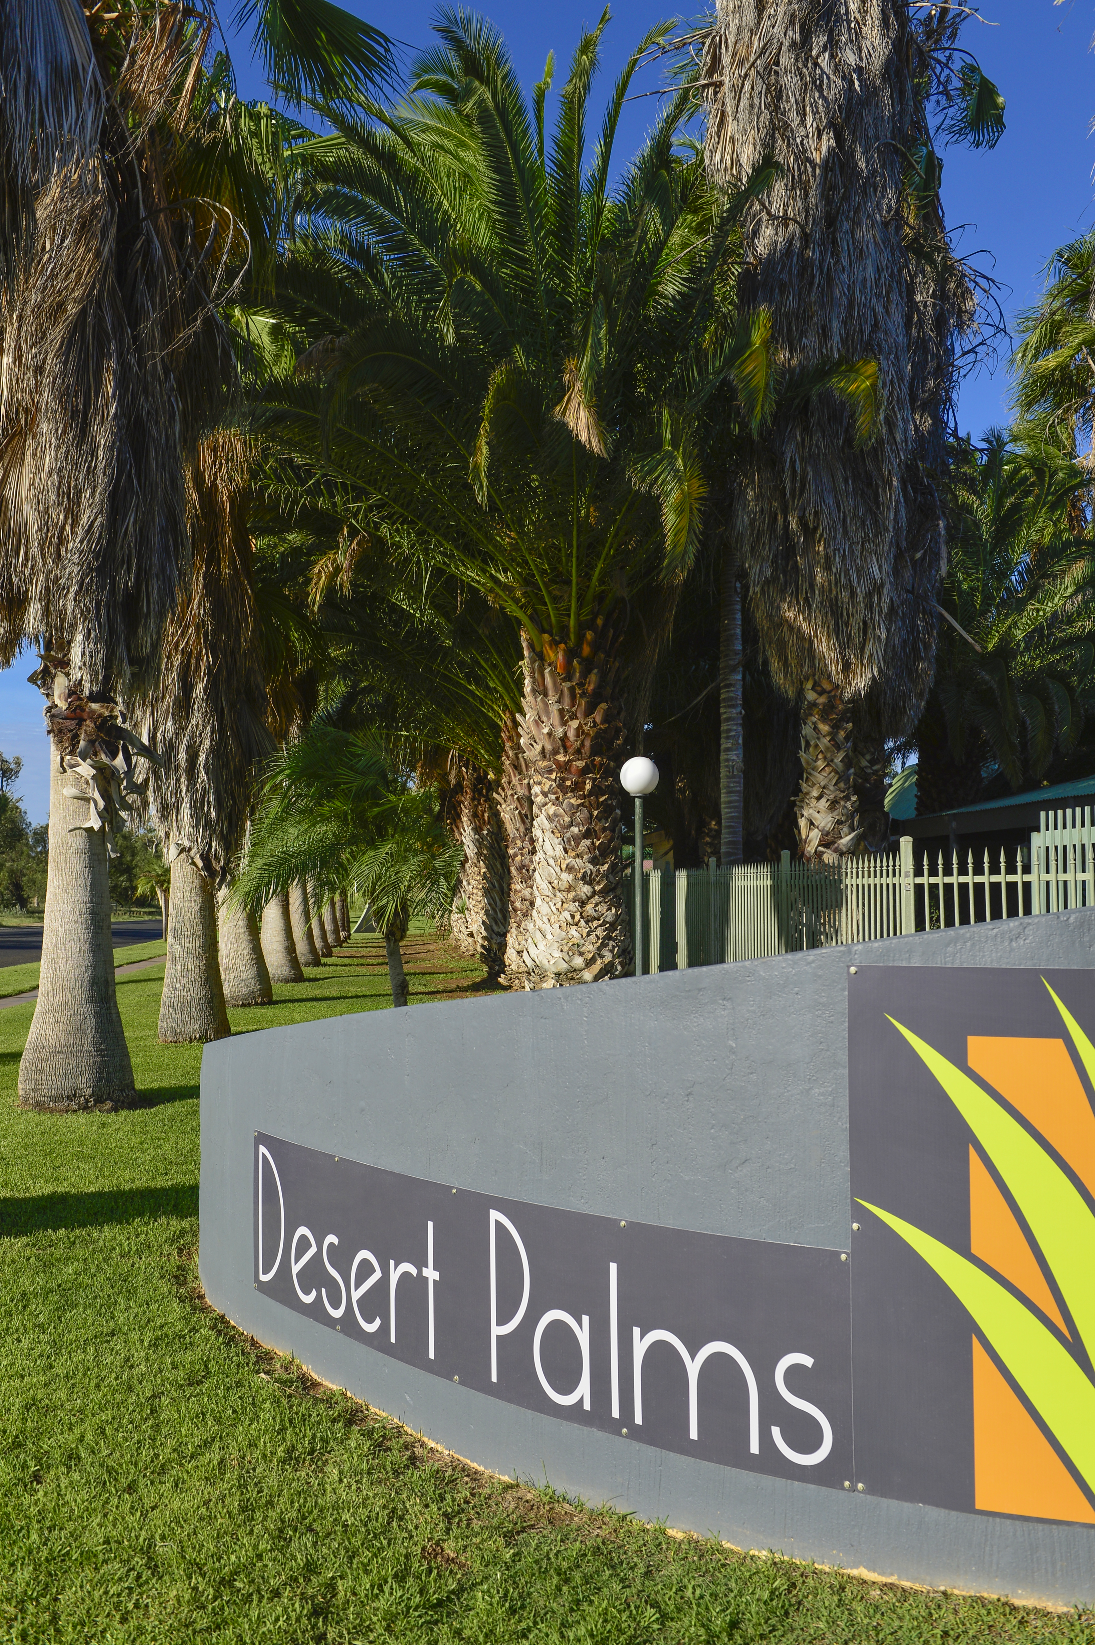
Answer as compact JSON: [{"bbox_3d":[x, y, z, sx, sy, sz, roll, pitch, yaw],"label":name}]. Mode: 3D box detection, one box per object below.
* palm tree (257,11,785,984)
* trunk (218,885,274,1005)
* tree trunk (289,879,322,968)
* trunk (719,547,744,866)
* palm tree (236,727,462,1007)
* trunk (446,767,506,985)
[{"bbox_3d":[-0.225,-3.511,16.500,6.200,11.240,6.000,-1,-2,0],"label":"palm tree"},{"bbox_3d":[-4.112,1.636,19.900,0.740,1.680,0.720,-1,-2,0],"label":"trunk"},{"bbox_3d":[-4.840,2.003,29.200,0.650,1.720,0.650,-1,-2,0],"label":"tree trunk"},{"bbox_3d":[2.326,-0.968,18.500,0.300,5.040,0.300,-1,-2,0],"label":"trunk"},{"bbox_3d":[-2.269,0.587,16.700,2.550,3.360,2.400,-1,-2,0],"label":"palm tree"},{"bbox_3d":[-1.179,0.800,24.600,0.950,3.700,0.850,-1,-2,0],"label":"trunk"}]

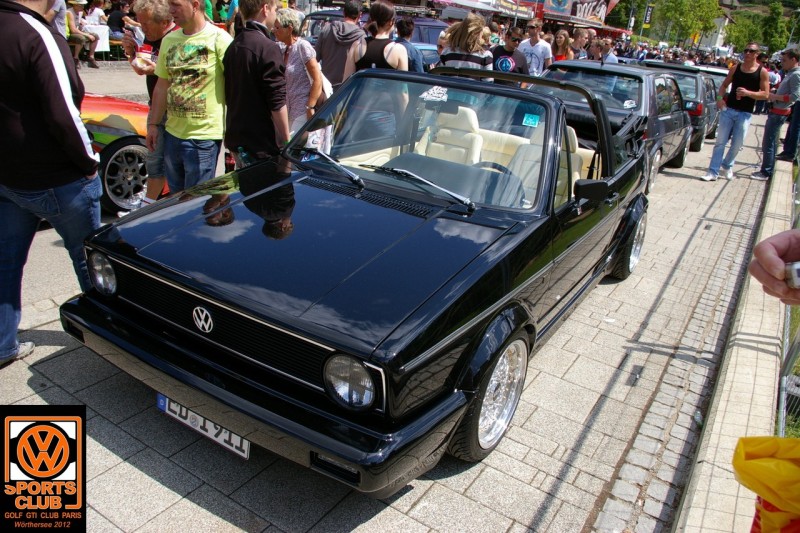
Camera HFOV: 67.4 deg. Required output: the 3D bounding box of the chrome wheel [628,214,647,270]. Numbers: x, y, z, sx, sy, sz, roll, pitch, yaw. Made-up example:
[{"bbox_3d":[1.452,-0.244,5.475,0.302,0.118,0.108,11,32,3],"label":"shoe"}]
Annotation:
[{"bbox_3d":[1.556,-0.181,4.085,0.180,0.410,0.410,17,23,29],"label":"chrome wheel"}]

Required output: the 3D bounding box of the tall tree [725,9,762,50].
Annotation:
[{"bbox_3d":[37.225,-25.142,65.000,3.600,5.200,3.600,20,25,35],"label":"tall tree"}]

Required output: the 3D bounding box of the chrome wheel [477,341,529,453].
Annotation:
[{"bbox_3d":[0.295,0.431,2.137,0.180,0.410,0.410,17,23,29],"label":"chrome wheel"}]

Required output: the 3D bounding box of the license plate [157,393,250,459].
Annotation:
[{"bbox_3d":[-0.661,0.512,1.977,0.440,0.110,0.020,17,23,29],"label":"license plate"}]

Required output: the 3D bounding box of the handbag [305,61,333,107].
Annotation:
[{"bbox_3d":[-0.591,-1.320,4.350,0.240,0.330,0.120,-4,22,-23],"label":"handbag"}]

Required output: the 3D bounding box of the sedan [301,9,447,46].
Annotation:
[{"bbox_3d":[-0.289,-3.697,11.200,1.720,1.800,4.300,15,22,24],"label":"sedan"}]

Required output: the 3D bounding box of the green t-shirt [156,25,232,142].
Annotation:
[{"bbox_3d":[-1.274,-1.135,3.700,0.480,0.680,0.270,7,20,6],"label":"green t-shirt"}]

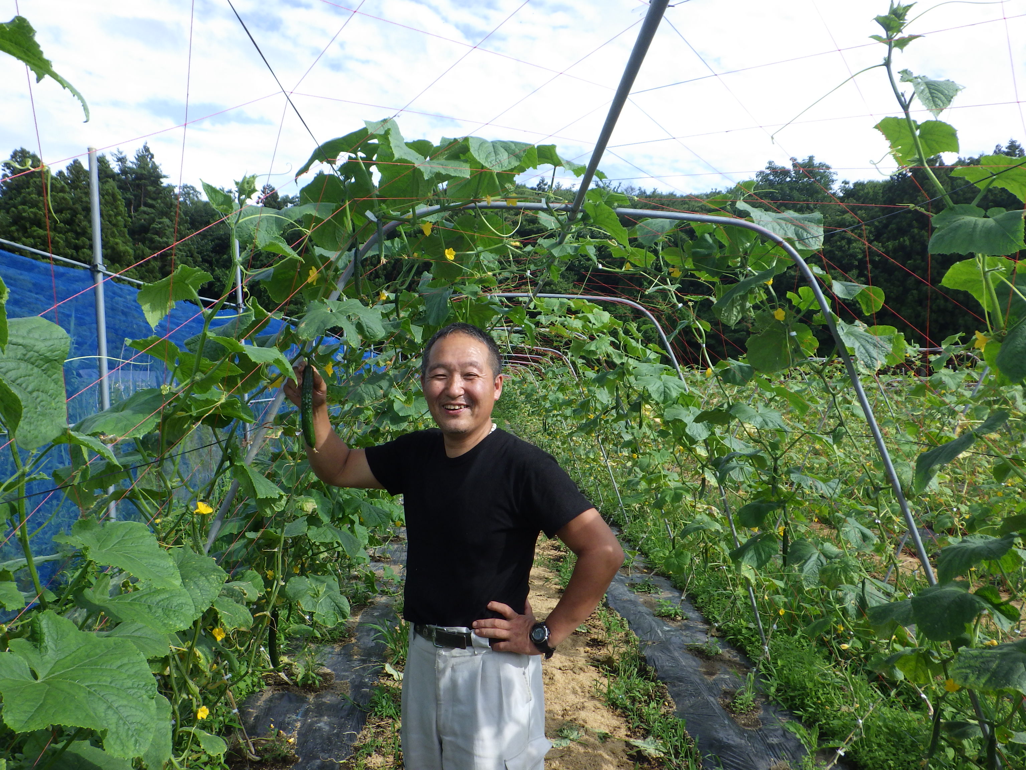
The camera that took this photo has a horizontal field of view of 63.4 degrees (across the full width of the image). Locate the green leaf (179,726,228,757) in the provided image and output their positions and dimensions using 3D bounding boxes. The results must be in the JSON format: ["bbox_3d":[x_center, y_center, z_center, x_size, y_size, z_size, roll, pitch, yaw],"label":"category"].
[{"bbox_3d":[-0.785,0.901,2.100,0.120,0.040,0.085,26,32,9],"label":"green leaf"}]

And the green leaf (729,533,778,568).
[{"bbox_3d":[1.044,0.717,3.600,0.200,0.160,0.070,5,-42,12],"label":"green leaf"}]

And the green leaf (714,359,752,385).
[{"bbox_3d":[0.948,-0.055,3.550,0.165,0.113,0.110,0,0,0],"label":"green leaf"}]

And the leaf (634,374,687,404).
[{"bbox_3d":[0.775,0.021,4.350,0.277,0.155,0.160,0,0,0],"label":"leaf"}]

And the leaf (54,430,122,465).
[{"bbox_3d":[-0.719,0.105,1.400,0.115,0.061,0.110,0,0,0],"label":"leaf"}]

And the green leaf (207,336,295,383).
[{"bbox_3d":[-0.515,-0.050,1.630,0.172,0.093,0.120,-1,1,0],"label":"green leaf"}]

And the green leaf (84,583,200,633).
[{"bbox_3d":[-0.662,0.396,1.480,0.205,0.055,0.145,11,20,14],"label":"green leaf"}]

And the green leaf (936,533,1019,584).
[{"bbox_3d":[1.260,0.469,2.250,0.224,0.137,0.160,0,0,0],"label":"green leaf"}]

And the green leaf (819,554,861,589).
[{"bbox_3d":[1.261,0.720,3.200,0.164,0.133,0.120,0,0,0],"label":"green leaf"}]

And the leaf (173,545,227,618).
[{"bbox_3d":[-0.639,0.391,1.650,0.150,0.150,0.045,-32,-17,-43],"label":"leaf"}]

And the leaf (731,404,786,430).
[{"bbox_3d":[0.992,0.128,3.350,0.233,0.104,0.160,0,0,0],"label":"leaf"}]

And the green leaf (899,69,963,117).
[{"bbox_3d":[0.856,-0.598,1.700,0.131,0.100,0.080,-1,1,0],"label":"green leaf"}]

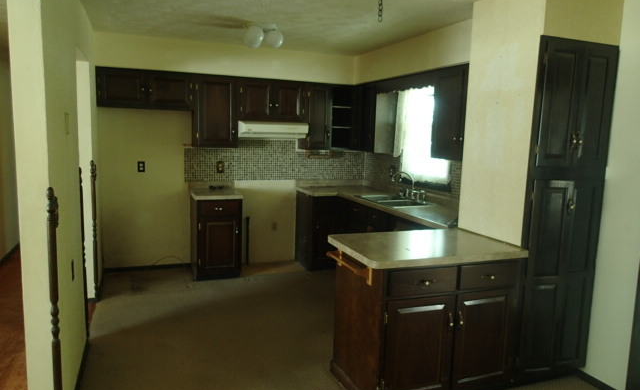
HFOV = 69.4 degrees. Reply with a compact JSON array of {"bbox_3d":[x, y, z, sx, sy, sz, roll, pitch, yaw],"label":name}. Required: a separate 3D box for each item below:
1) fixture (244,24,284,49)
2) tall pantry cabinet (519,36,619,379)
[{"bbox_3d":[-0.468,-1.357,3.964,0.348,0.202,0.172,-1,8,-21],"label":"fixture"},{"bbox_3d":[1.428,0.114,3.171,0.622,2.163,0.612,-1,8,-21],"label":"tall pantry cabinet"}]

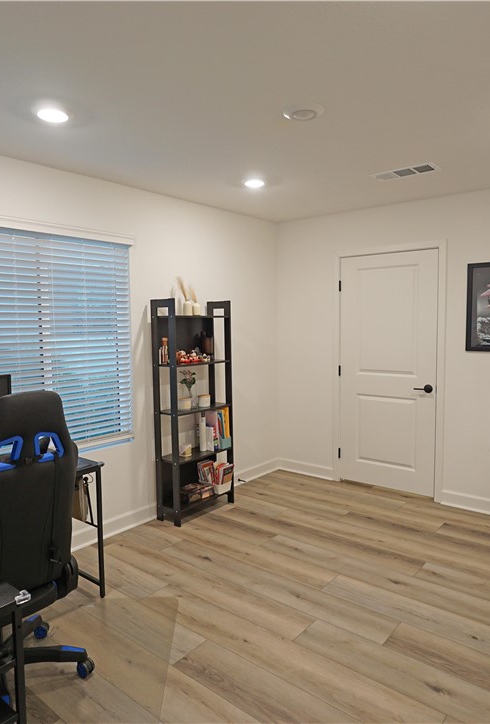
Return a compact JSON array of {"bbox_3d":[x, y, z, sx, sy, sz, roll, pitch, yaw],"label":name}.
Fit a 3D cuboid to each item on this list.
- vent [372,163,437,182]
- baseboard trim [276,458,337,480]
[{"bbox_3d":[1.034,-1.228,3.129,0.385,0.020,0.165,3,6,40],"label":"vent"},{"bbox_3d":[0.585,1.044,4.679,0.612,0.105,0.018,3,6,38],"label":"baseboard trim"}]

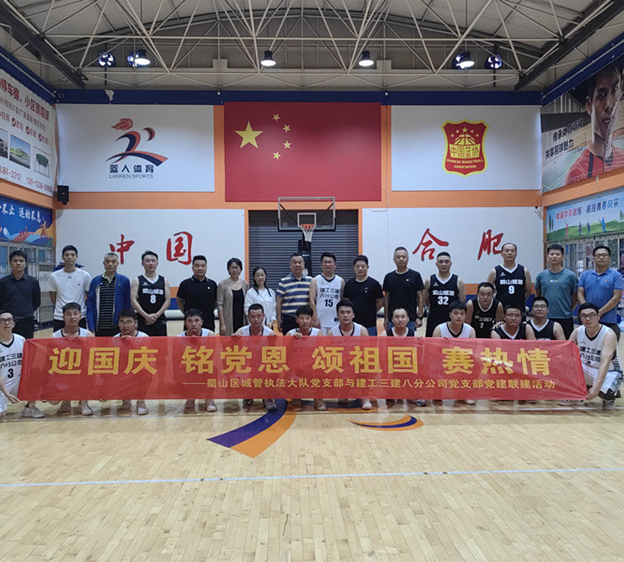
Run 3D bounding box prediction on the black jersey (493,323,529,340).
[{"bbox_3d":[2.222,0.756,6.507,0.420,0.600,0.280,0,0,12],"label":"black jersey"}]

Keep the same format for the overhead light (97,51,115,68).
[{"bbox_3d":[-7.302,-7.871,20.800,0.600,0.600,0.400,-1,0,-3],"label":"overhead light"}]

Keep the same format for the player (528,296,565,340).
[{"bbox_3d":[2.702,0.761,6.729,0.500,1.158,0.600,0,0,14],"label":"player"}]

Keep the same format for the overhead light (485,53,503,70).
[{"bbox_3d":[6.702,-8.070,21.500,0.600,0.600,0.400,-1,0,-3],"label":"overhead light"}]

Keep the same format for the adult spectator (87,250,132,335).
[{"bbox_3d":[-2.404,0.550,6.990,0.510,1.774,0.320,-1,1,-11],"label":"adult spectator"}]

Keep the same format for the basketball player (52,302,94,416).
[{"bbox_3d":[-2.525,0.812,6.181,0.500,1.160,0.620,-1,0,-12],"label":"basketball player"}]

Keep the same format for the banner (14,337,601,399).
[{"bbox_3d":[-0.106,0.923,6.170,6.000,0.670,0.080,-1,0,-3],"label":"banner"}]

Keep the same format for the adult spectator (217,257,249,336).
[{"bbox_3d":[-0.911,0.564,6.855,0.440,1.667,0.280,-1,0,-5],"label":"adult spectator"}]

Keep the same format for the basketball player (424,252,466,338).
[{"bbox_3d":[1.582,0.515,6.925,0.520,1.716,0.310,-1,0,0],"label":"basketball player"}]

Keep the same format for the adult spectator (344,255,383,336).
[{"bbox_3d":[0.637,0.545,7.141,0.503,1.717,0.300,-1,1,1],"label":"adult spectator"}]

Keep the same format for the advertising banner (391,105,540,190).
[{"bbox_3d":[5.829,-5.013,22.091,5.670,3.180,0.060,-1,0,-3],"label":"advertising banner"}]

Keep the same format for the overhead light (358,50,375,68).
[{"bbox_3d":[1.572,-6.406,16.808,0.440,0.400,0.440,-1,1,-2],"label":"overhead light"}]

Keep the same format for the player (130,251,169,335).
[{"bbox_3d":[-1.895,0.513,6.898,0.510,1.737,0.310,-1,0,-9],"label":"player"}]

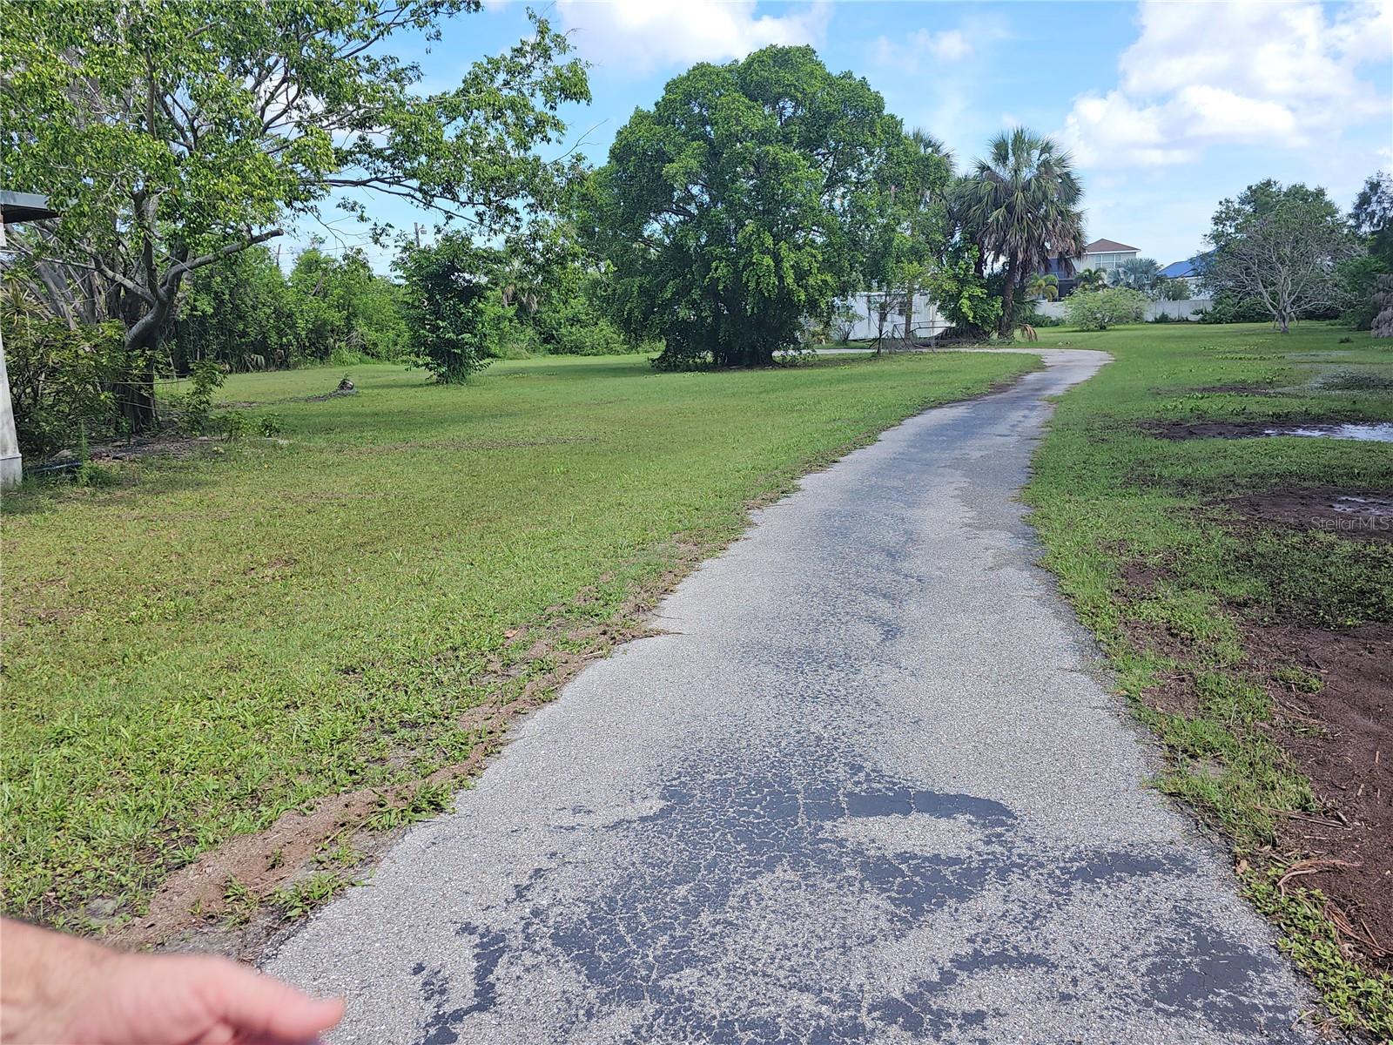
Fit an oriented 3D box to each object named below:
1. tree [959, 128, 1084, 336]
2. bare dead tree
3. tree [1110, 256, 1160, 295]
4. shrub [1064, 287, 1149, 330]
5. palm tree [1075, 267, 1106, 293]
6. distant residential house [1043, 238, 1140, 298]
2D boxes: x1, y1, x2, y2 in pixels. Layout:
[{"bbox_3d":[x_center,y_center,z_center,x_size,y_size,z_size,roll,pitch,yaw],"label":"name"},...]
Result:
[{"bbox_3d":[15.254,-13.111,42.338,5.166,9.292,5.166,5,14,19],"label":"tree"},{"bbox_3d":[33.889,-15.165,52.799,7.317,8.490,6.951,8,15,31],"label":"bare dead tree"},{"bbox_3d":[38.283,-20.116,80.077,3.931,5.611,3.931,6,15,24],"label":"tree"},{"bbox_3d":[26.302,-13.686,59.186,5.055,2.680,4.802,6,14,23],"label":"shrub"},{"bbox_3d":[34.570,-19.809,80.704,2.666,4.725,2.666,5,14,22],"label":"palm tree"},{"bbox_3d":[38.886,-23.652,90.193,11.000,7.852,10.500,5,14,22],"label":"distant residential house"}]

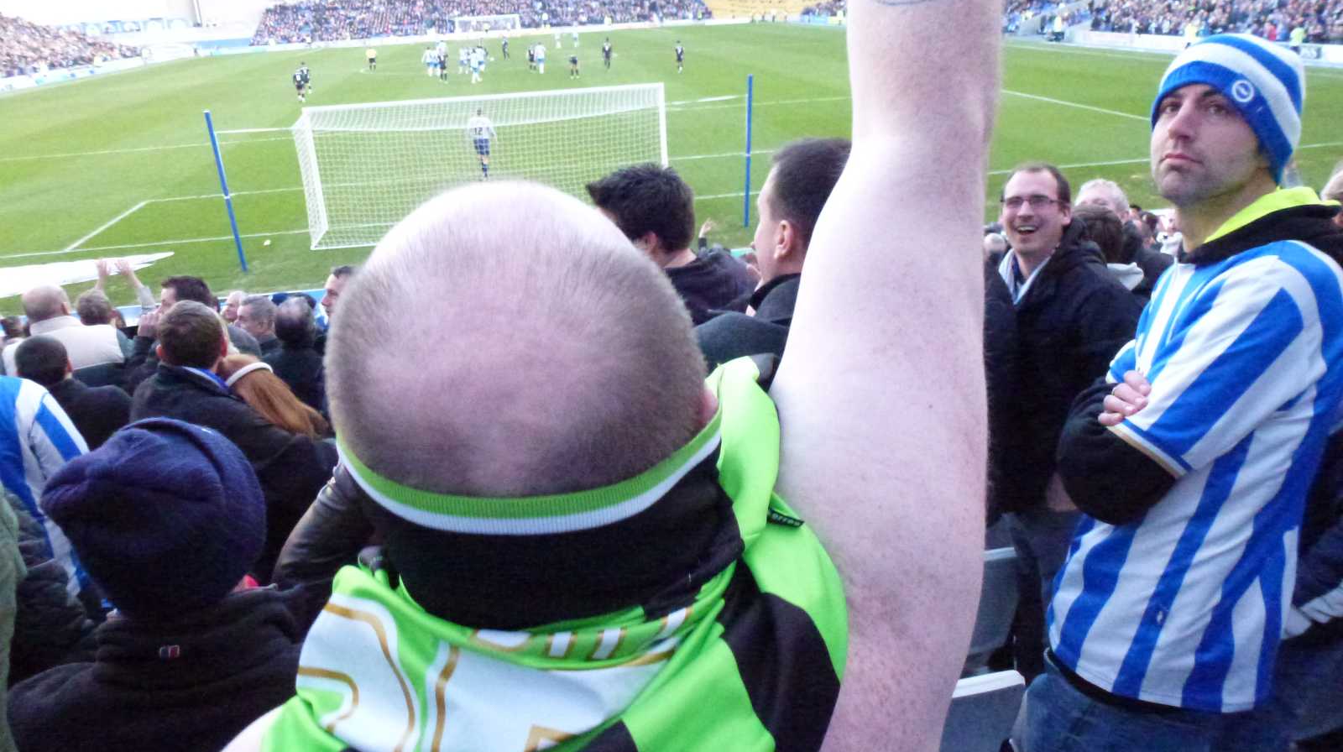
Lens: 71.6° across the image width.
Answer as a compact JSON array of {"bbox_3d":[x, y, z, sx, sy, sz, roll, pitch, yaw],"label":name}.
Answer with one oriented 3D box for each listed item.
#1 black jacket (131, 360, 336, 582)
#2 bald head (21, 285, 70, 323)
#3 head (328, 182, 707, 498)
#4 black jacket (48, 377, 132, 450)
[{"bbox_3d":[-1.294,0.260,2.832,0.580,0.700,0.360,-9,23,-15],"label":"black jacket"},{"bbox_3d":[-2.719,-0.281,4.043,0.170,0.235,0.205,-10,23,-16],"label":"bald head"},{"bbox_3d":[-0.065,0.034,0.428,0.165,0.235,0.205,-5,23,-6],"label":"head"},{"bbox_3d":[-2.273,0.337,3.580,0.530,0.680,0.320,-9,23,-14],"label":"black jacket"}]

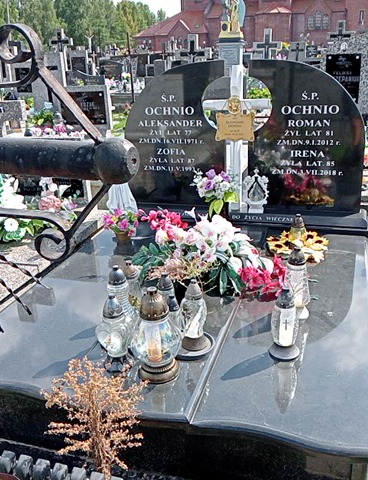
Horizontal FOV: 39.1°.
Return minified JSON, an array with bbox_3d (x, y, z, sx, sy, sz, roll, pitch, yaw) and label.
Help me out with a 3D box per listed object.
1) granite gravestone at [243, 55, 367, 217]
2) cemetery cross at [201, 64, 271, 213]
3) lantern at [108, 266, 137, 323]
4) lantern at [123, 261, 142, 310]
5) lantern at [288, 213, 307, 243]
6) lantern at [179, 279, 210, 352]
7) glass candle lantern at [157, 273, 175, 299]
[{"bbox_3d":[0.707,-0.582,2.971,0.666,0.886,0.083,4,23,17],"label":"granite gravestone"},{"bbox_3d":[0.312,-0.579,3.036,0.382,0.847,0.088,4,23,17],"label":"cemetery cross"},{"bbox_3d":[-0.241,0.273,2.053,0.127,0.348,0.127,4,23,17],"label":"lantern"},{"bbox_3d":[-0.226,0.227,2.256,0.103,0.281,0.103,4,23,17],"label":"lantern"},{"bbox_3d":[0.653,-0.057,2.963,0.098,0.197,0.098,4,22,17],"label":"lantern"},{"bbox_3d":[0.046,0.287,2.015,0.118,0.295,0.118,-2,21,1],"label":"lantern"},{"bbox_3d":[-0.080,0.263,2.152,0.095,0.270,0.095,4,22,17],"label":"glass candle lantern"}]

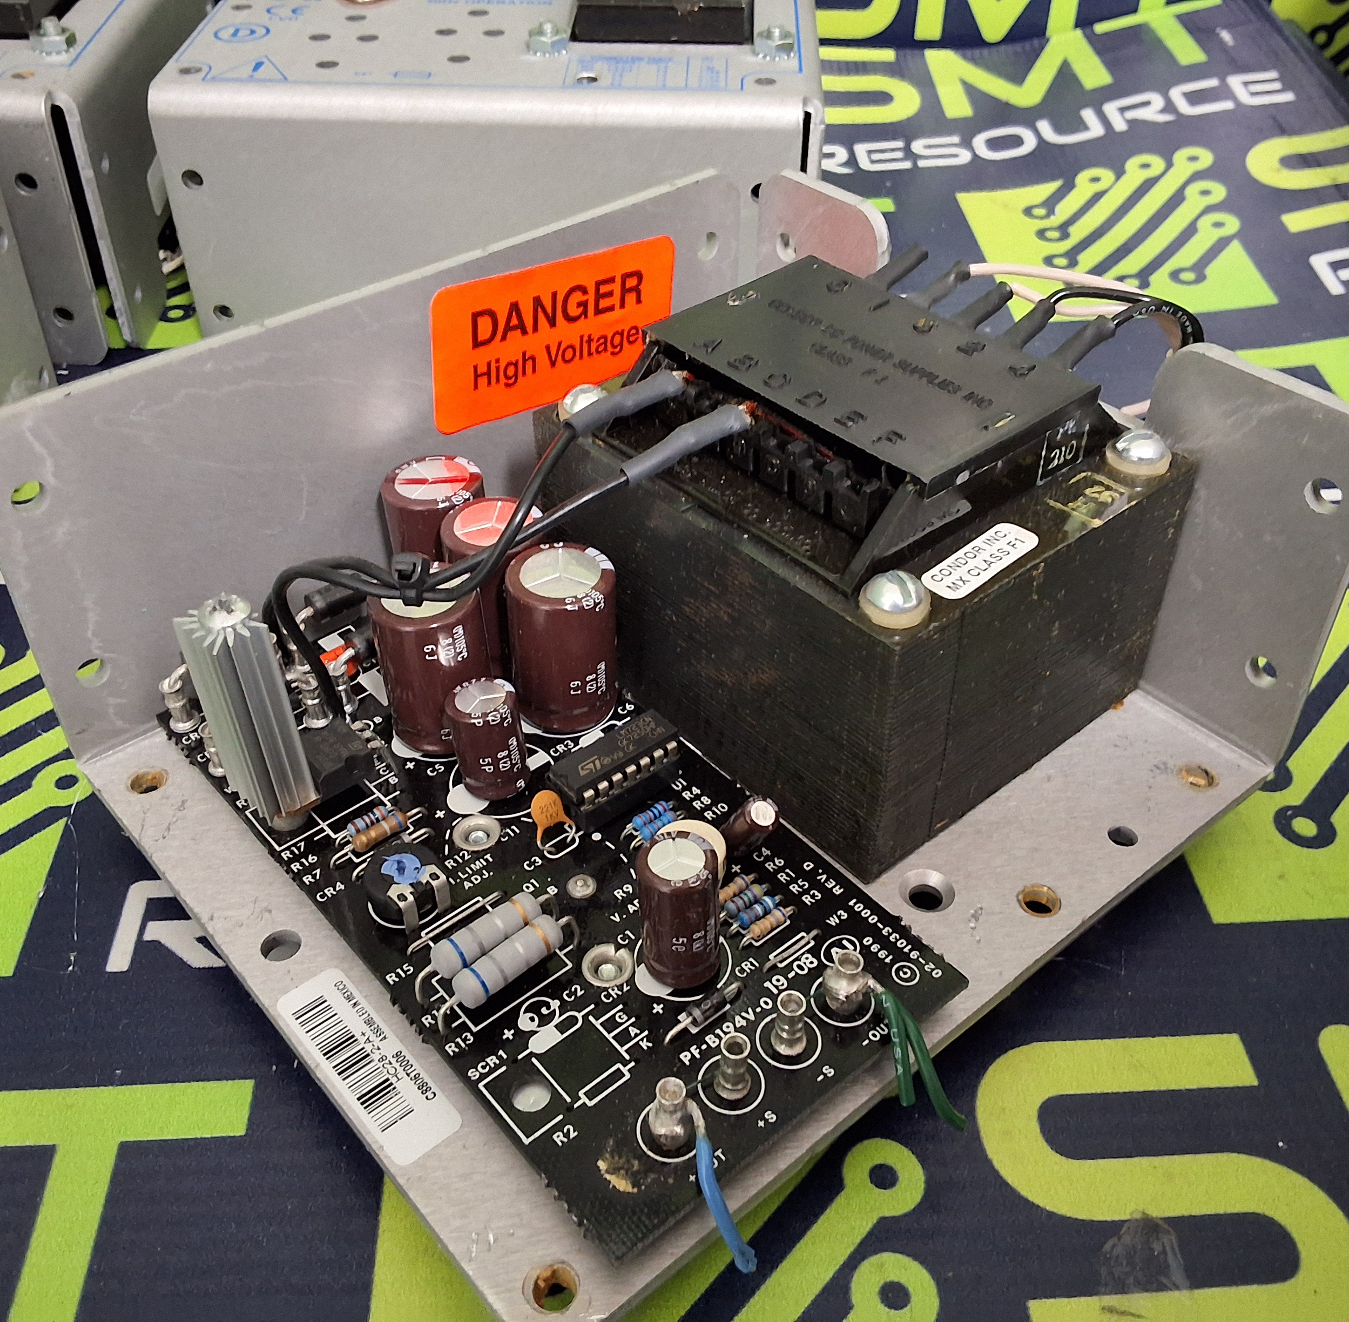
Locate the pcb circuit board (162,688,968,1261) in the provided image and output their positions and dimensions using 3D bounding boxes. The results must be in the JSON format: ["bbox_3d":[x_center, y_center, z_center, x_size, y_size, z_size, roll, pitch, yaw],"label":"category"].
[{"bbox_3d":[-0.021,0.026,0.207,0.059,0.002,0.117,-29,48,-30],"label":"pcb circuit board"}]

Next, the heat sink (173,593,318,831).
[{"bbox_3d":[-0.056,0.008,0.192,0.012,0.036,0.012,-31,49,-27],"label":"heat sink"}]

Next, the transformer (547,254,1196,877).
[{"bbox_3d":[0.028,-0.022,0.222,0.065,0.057,0.075,-29,48,-30],"label":"transformer"}]

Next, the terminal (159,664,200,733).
[{"bbox_3d":[-0.075,0.007,0.215,0.005,0.009,0.005,-29,48,-29],"label":"terminal"}]

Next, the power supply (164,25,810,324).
[{"bbox_3d":[-0.038,-0.137,0.364,0.143,0.065,0.124,1,43,1],"label":"power supply"}]

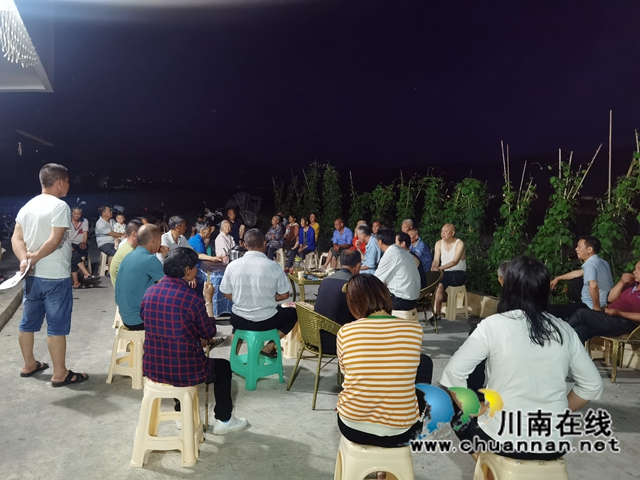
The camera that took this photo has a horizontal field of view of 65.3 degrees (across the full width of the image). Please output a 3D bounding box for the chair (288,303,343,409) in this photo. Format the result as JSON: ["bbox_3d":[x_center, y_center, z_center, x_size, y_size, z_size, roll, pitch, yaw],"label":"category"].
[{"bbox_3d":[0.088,0.833,3.837,0.560,0.720,0.540,0,5,-32],"label":"chair"}]

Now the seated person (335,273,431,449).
[{"bbox_3d":[0.313,0.720,2.425,0.540,1.160,0.840,3,4,15],"label":"seated person"}]

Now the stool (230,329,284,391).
[{"bbox_3d":[-0.530,0.986,4.240,0.350,0.450,0.350,5,5,37],"label":"stool"}]

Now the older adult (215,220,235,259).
[{"bbox_3d":[-1.420,0.342,7.650,0.460,1.220,0.680,1,4,-30],"label":"older adult"}]

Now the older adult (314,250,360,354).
[{"bbox_3d":[0.220,0.662,4.450,0.520,1.140,0.800,4,4,20],"label":"older adult"}]

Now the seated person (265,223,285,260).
[{"bbox_3d":[-0.900,0.085,10.150,0.500,1.130,0.700,5,6,41],"label":"seated person"}]

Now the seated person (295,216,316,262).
[{"bbox_3d":[-0.422,0.076,11.332,0.500,1.210,0.850,4,5,37],"label":"seated person"}]

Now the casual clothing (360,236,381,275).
[{"bbox_3d":[0.713,0.189,6.728,0.420,0.530,0.460,5,5,30],"label":"casual clothing"}]

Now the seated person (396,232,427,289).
[{"bbox_3d":[0.967,0.495,5.995,0.800,1.170,0.500,2,4,5],"label":"seated person"}]

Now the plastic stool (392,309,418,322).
[{"bbox_3d":[0.816,0.908,5.134,0.340,0.445,0.340,4,4,20],"label":"plastic stool"}]

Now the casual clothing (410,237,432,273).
[{"bbox_3d":[1.550,0.254,7.700,0.360,0.570,0.460,-1,5,-45],"label":"casual clothing"}]

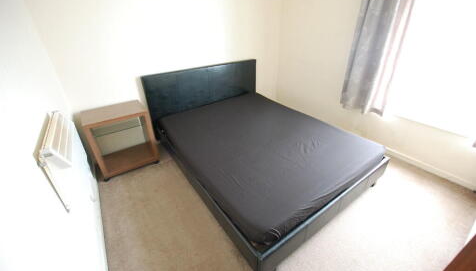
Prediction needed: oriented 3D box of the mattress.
[{"bbox_3d":[0.168,0.029,2.189,1.506,0.211,1.977,-20,35,-29],"label":"mattress"}]

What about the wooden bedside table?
[{"bbox_3d":[-1.222,0.050,2.122,0.543,0.651,0.393,-20,35,-29],"label":"wooden bedside table"}]

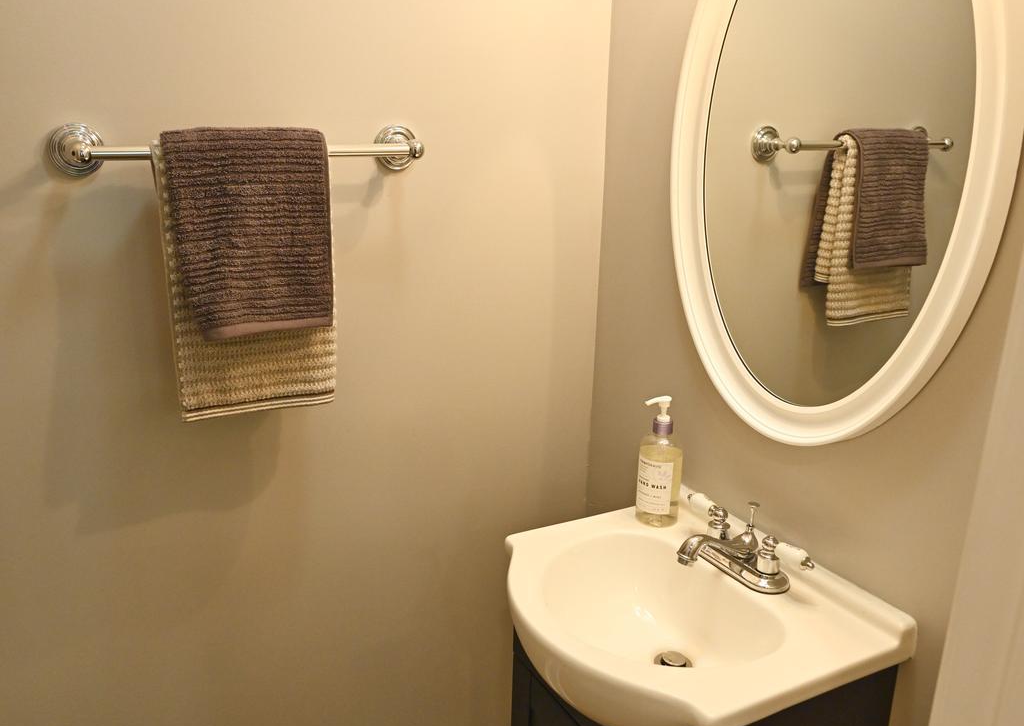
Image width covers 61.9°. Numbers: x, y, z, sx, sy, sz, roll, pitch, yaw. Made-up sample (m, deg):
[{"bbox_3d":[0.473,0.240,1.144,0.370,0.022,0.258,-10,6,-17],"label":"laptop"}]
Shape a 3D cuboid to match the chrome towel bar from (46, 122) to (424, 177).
[{"bbox_3d":[-0.364,-0.305,1.222,0.529,0.073,0.100,-7,18,-28],"label":"chrome towel bar"}]

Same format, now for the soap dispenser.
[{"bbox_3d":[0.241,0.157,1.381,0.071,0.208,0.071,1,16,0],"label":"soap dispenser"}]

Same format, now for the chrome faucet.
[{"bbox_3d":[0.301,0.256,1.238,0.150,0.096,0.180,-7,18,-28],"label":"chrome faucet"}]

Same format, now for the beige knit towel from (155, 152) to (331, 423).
[{"bbox_3d":[-0.379,-0.127,1.231,0.236,0.393,0.075,-7,18,-28],"label":"beige knit towel"}]

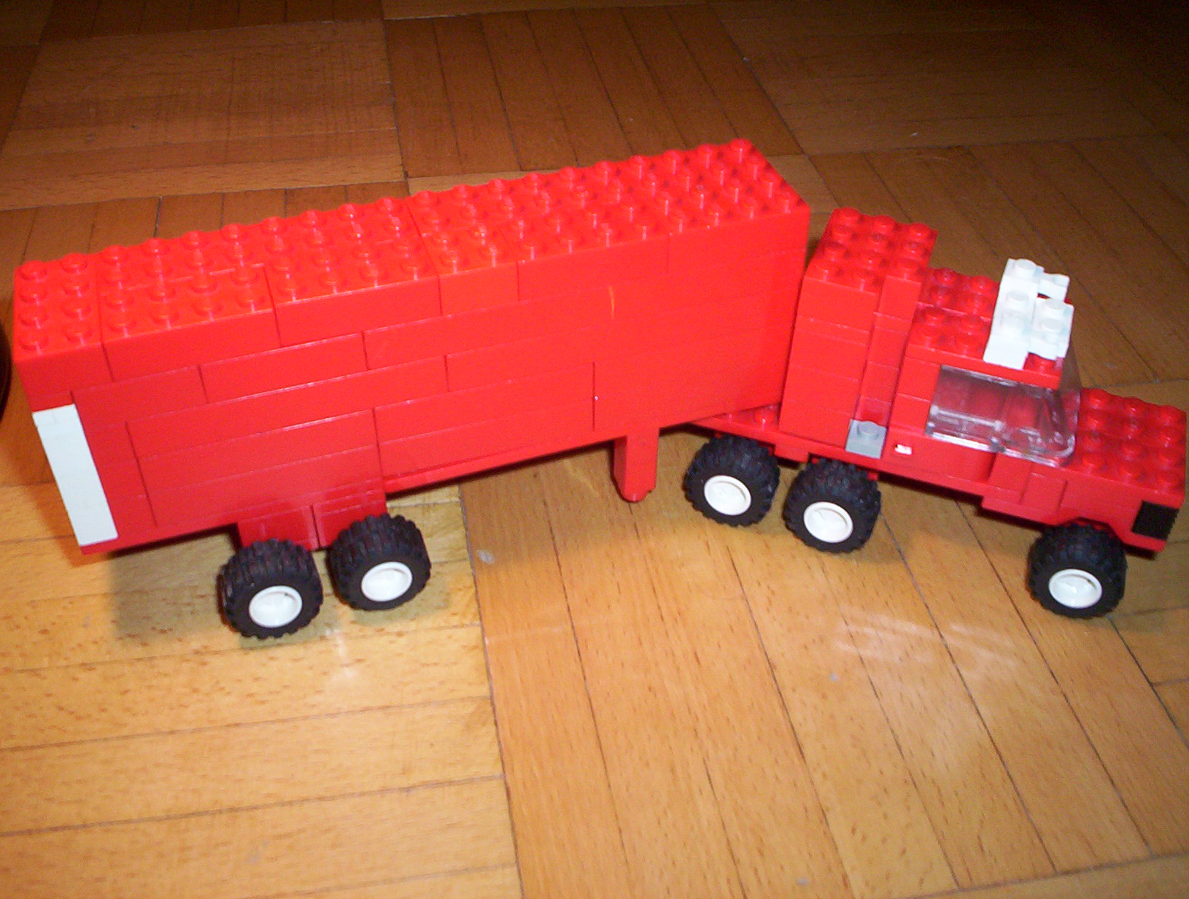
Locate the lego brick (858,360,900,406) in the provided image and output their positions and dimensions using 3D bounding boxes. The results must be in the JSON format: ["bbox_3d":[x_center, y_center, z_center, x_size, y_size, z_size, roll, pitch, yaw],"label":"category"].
[{"bbox_3d":[0.068,-0.020,0.302,0.008,0.010,0.015,14,41,14],"label":"lego brick"}]

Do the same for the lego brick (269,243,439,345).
[{"bbox_3d":[-0.048,-0.032,0.263,0.032,0.011,0.016,-12,42,-14],"label":"lego brick"}]

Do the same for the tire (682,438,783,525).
[{"bbox_3d":[0.034,0.007,0.316,0.021,0.021,0.012,14,41,14],"label":"tire"}]

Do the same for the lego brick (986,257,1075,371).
[{"bbox_3d":[0.094,-0.030,0.282,0.015,0.008,0.032,14,41,14],"label":"lego brick"}]

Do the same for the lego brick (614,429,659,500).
[{"bbox_3d":[0.010,0.001,0.309,0.008,0.021,0.008,-12,42,-13],"label":"lego brick"}]

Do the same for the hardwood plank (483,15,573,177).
[{"bbox_3d":[-0.026,-0.134,0.491,0.019,0.008,0.133,-6,42,-8],"label":"hardwood plank"}]

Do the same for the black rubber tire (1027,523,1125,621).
[{"bbox_3d":[0.110,0.027,0.295,0.021,0.021,0.012,14,41,14],"label":"black rubber tire"}]

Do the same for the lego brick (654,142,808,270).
[{"bbox_3d":[0.026,-0.054,0.286,0.030,0.011,0.032,-12,42,-13],"label":"lego brick"}]

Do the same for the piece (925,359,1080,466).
[{"bbox_3d":[0.093,-0.016,0.290,0.032,0.019,0.032,15,43,16],"label":"piece"}]

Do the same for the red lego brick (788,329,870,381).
[{"bbox_3d":[0.056,-0.029,0.296,0.016,0.010,0.026,15,41,14],"label":"red lego brick"}]

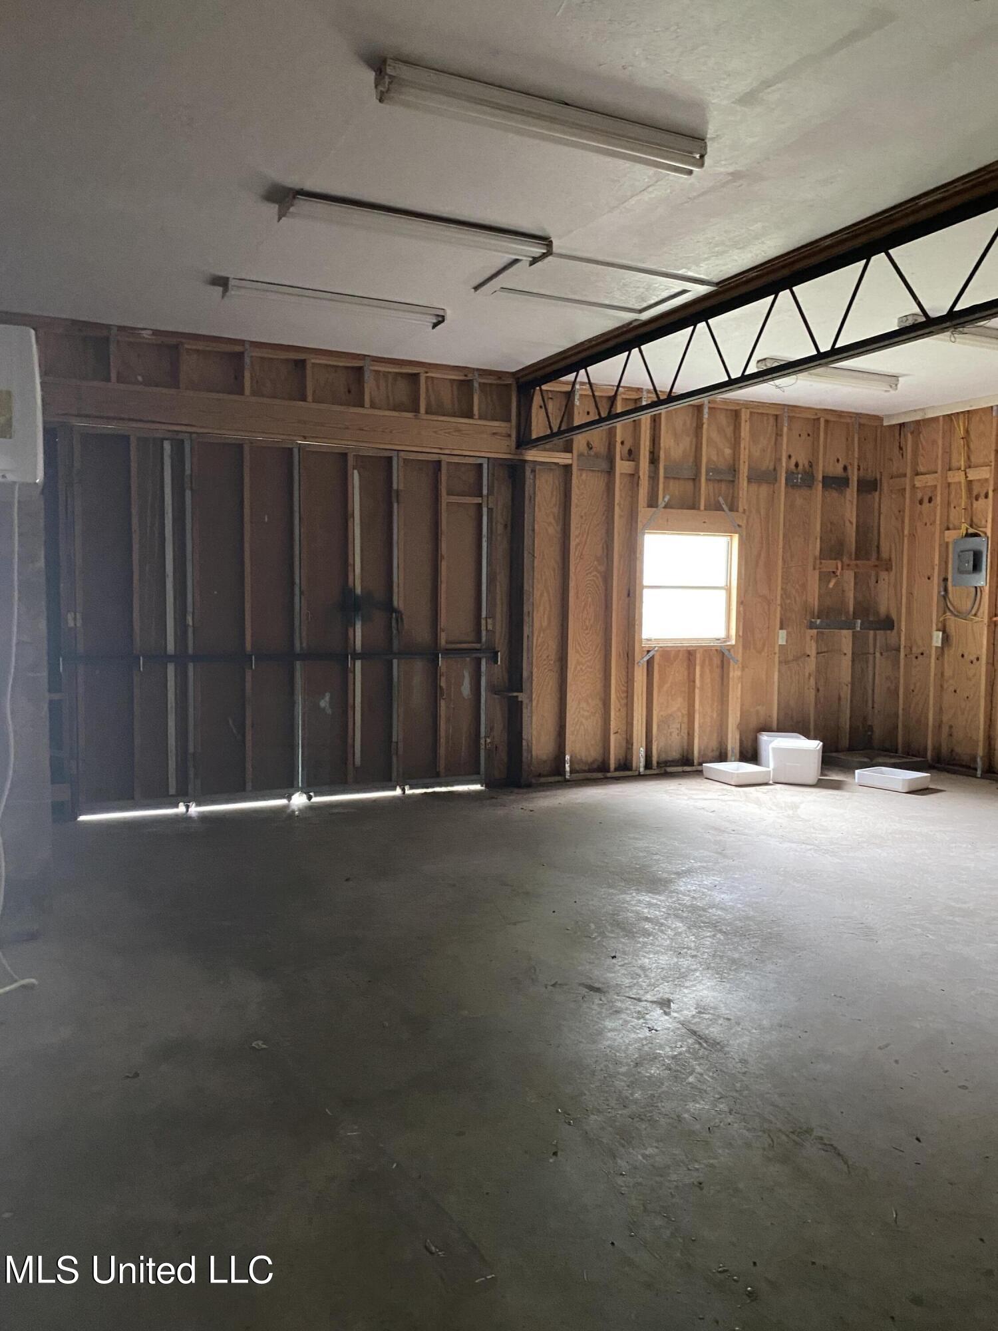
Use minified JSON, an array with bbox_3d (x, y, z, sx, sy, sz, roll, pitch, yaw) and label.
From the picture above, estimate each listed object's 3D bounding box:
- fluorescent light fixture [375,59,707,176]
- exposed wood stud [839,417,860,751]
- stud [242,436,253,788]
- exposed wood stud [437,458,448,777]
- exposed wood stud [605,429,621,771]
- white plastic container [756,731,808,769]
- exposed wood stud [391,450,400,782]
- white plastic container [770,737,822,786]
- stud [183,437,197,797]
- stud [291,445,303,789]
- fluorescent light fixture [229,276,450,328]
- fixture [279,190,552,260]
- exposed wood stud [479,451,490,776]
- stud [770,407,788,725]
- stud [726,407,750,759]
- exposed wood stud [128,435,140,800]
[{"bbox_3d":[0.183,-1.848,3.424,1.235,0.098,0.115,-2,4,-27],"label":"fluorescent light fixture"},{"bbox_3d":[3.133,-0.689,8.965,0.038,2.940,0.089,-2,4,-27],"label":"exposed wood stud"},{"bbox_3d":[-1.664,-0.313,6.593,0.038,2.284,0.089,-2,4,-27],"label":"stud"},{"bbox_3d":[-0.418,-0.328,7.219,0.038,2.283,0.089,-2,4,-27],"label":"exposed wood stud"},{"bbox_3d":[0.901,-0.637,7.880,0.038,2.954,0.089,-1,4,-26],"label":"exposed wood stud"},{"bbox_3d":[2.359,0.718,8.339,0.350,0.285,0.360,1,4,1],"label":"white plastic container"},{"bbox_3d":[-0.729,-0.312,7.113,0.040,2.345,0.089,-1,5,-26],"label":"exposed wood stud"},{"bbox_3d":[2.322,0.756,7.796,0.345,0.284,0.415,2,4,22],"label":"white plastic container"},{"bbox_3d":[-1.993,-0.299,6.428,0.038,2.297,0.089,-2,4,-27],"label":"stud"},{"bbox_3d":[-1.379,-0.309,6.797,0.038,2.304,0.089,-1,4,-26],"label":"stud"},{"bbox_3d":[-0.888,-1.988,5.513,1.220,0.070,0.175,-1,5,-26],"label":"fluorescent light fixture"},{"bbox_3d":[-0.340,-1.916,4.427,1.207,0.075,0.206,-1,4,-26],"label":"fixture"},{"bbox_3d":[-0.127,-0.330,7.403,0.041,2.341,0.089,-1,4,-26],"label":"exposed wood stud"},{"bbox_3d":[2.395,-0.657,8.604,0.038,2.944,0.089,-1,4,-26],"label":"stud"},{"bbox_3d":[2.001,-0.653,8.412,0.090,2.944,0.089,-1,4,-26],"label":"stud"},{"bbox_3d":[-2.318,-0.290,6.345,0.040,2.300,0.089,-1,5,-26],"label":"exposed wood stud"}]

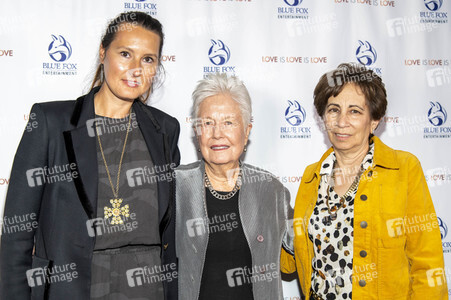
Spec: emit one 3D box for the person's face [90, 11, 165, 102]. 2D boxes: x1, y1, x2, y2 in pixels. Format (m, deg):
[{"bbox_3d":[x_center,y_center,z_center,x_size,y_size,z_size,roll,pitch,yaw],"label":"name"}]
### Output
[{"bbox_3d":[-0.267,-0.252,1.890,0.180,0.260,0.215,9,-2,-18],"label":"person's face"}]

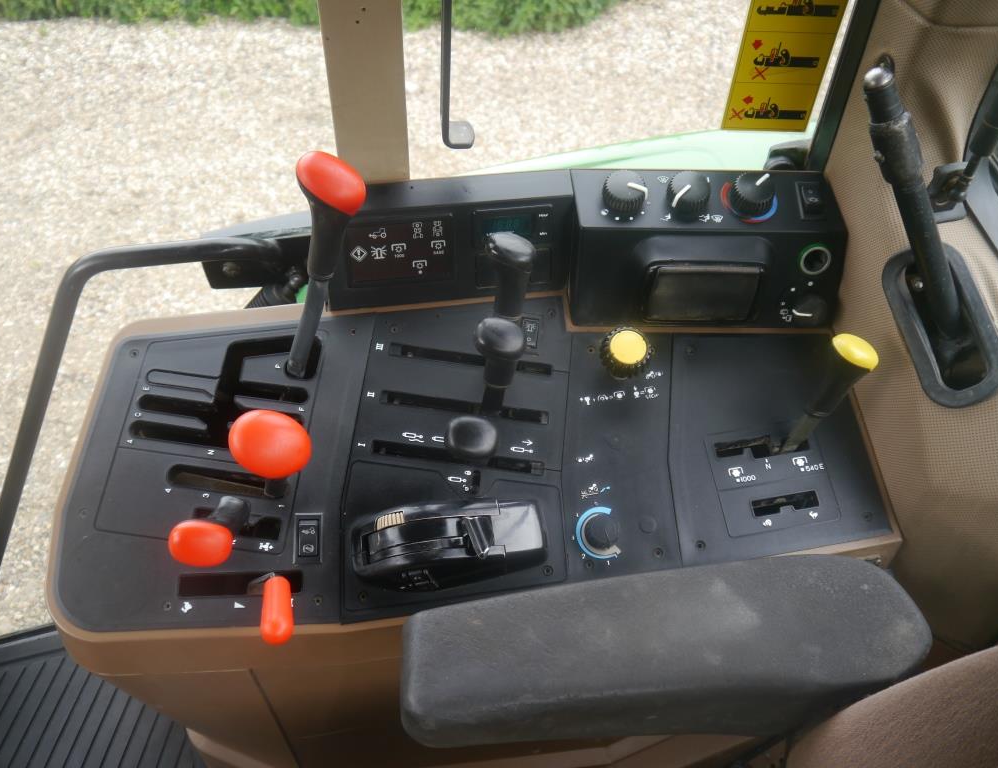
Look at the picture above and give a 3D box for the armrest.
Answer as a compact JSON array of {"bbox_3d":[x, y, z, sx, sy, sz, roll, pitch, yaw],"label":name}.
[{"bbox_3d":[0.112,0.190,0.593,0.355,0.064,0.106,-2,40,-6],"label":"armrest"}]

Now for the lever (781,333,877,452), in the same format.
[{"bbox_3d":[0.264,0.013,0.675,0.037,0.118,0.036,3,44,-11],"label":"lever"}]

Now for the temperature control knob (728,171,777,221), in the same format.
[{"bbox_3d":[0.230,-0.171,0.747,0.036,0.021,0.036,3,66,1],"label":"temperature control knob"}]

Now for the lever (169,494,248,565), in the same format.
[{"bbox_3d":[-0.212,0.108,0.605,0.050,0.062,0.038,9,52,3],"label":"lever"}]

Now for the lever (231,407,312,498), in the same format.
[{"bbox_3d":[-0.162,0.059,0.591,0.053,0.090,0.048,0,69,-13],"label":"lever"}]

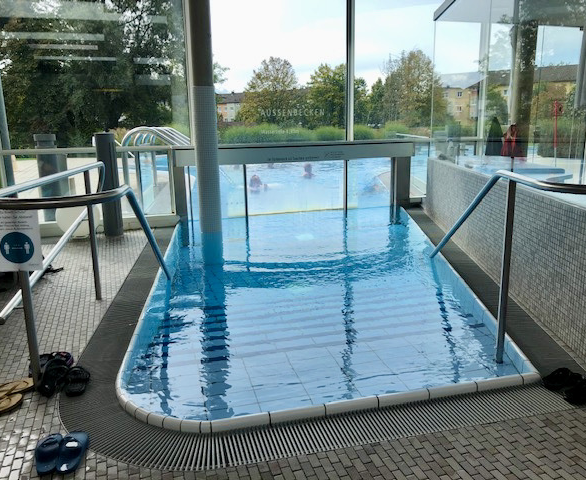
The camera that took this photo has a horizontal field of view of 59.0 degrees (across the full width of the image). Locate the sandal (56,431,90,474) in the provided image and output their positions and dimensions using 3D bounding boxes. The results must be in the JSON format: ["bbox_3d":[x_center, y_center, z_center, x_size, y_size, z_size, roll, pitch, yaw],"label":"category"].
[{"bbox_3d":[-0.880,0.828,2.075,0.100,0.070,0.245,-3,12,-10],"label":"sandal"}]

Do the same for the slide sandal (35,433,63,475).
[{"bbox_3d":[-0.980,0.832,2.068,0.095,0.070,0.245,-5,13,-18],"label":"slide sandal"}]

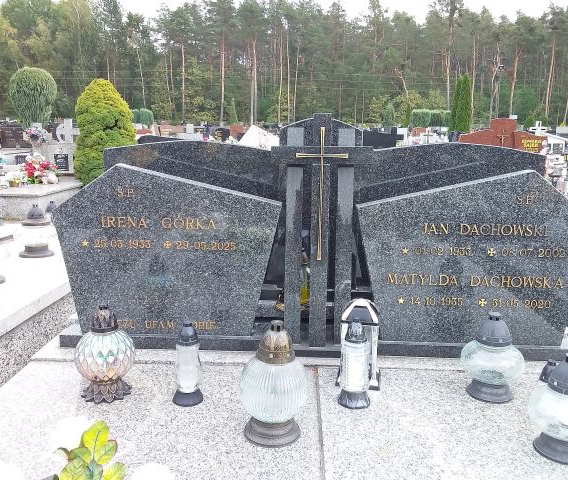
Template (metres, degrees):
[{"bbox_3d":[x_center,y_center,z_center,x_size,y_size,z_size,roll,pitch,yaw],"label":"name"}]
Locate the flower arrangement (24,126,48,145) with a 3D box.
[{"bbox_3d":[-3.984,-1.691,8.300,0.360,0.290,0.280,0,13,0],"label":"flower arrangement"}]

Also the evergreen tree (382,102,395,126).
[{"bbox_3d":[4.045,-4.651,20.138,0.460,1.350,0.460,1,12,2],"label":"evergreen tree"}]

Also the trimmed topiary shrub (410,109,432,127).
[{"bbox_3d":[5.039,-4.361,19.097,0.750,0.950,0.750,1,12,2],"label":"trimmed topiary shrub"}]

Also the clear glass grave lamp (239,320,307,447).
[{"bbox_3d":[-0.028,0.374,1.394,0.178,0.316,0.178,1,12,2],"label":"clear glass grave lamp"}]

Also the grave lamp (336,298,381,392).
[{"bbox_3d":[0.245,0.319,1.663,0.138,0.275,0.138,3,13,11],"label":"grave lamp"}]

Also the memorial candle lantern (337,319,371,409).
[{"bbox_3d":[0.212,0.358,1.528,0.096,0.255,0.096,0,13,0],"label":"memorial candle lantern"}]

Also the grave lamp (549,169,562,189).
[{"bbox_3d":[3.304,-0.736,6.300,0.165,0.260,0.165,7,14,27],"label":"grave lamp"}]

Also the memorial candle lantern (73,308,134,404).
[{"bbox_3d":[-0.543,0.333,1.573,0.177,0.277,0.177,0,13,0],"label":"memorial candle lantern"}]

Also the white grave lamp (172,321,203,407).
[{"bbox_3d":[-0.293,0.372,1.569,0.094,0.241,0.094,1,12,2],"label":"white grave lamp"}]

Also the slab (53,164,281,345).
[{"bbox_3d":[-0.432,0.042,1.945,0.835,0.639,0.085,1,8,2],"label":"slab"}]

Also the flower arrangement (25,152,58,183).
[{"bbox_3d":[-3.412,-1.001,7.300,0.460,0.410,0.380,0,13,0],"label":"flower arrangement"}]

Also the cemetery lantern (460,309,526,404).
[{"bbox_3d":[0.638,0.348,1.583,0.184,0.257,0.184,0,13,0],"label":"cemetery lantern"}]

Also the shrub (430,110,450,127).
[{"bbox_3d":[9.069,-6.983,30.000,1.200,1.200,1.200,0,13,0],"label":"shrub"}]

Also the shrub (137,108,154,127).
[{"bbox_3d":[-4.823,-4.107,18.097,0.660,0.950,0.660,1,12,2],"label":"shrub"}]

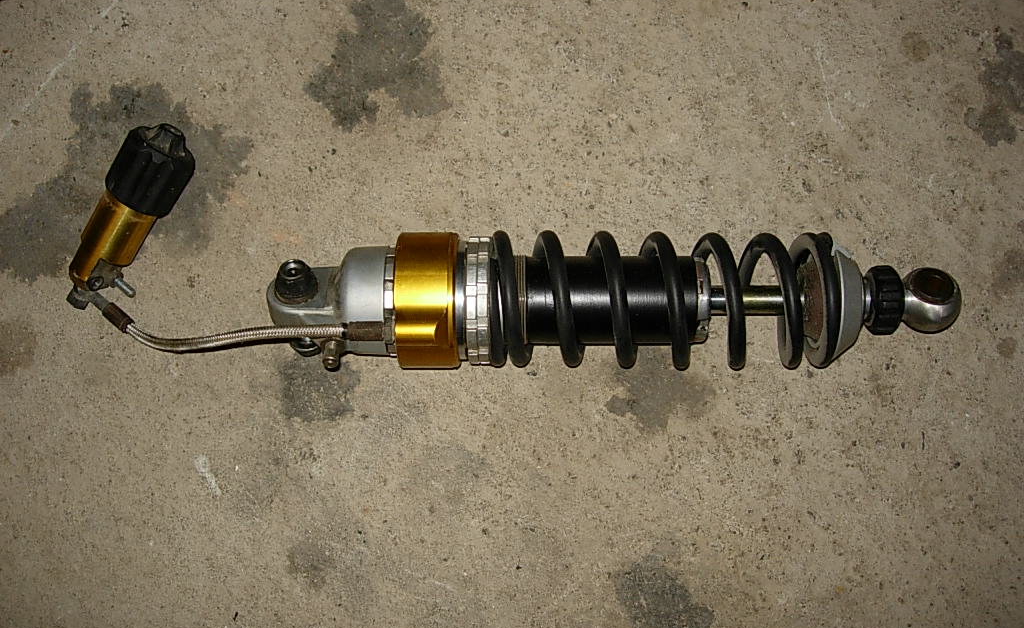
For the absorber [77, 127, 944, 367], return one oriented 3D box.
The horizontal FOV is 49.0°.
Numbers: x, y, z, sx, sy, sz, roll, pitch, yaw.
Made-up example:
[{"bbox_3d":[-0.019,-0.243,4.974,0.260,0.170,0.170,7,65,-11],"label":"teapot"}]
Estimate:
[{"bbox_3d":[-0.003,-0.037,0.628,0.506,0.078,0.138,0,87,0],"label":"absorber"}]

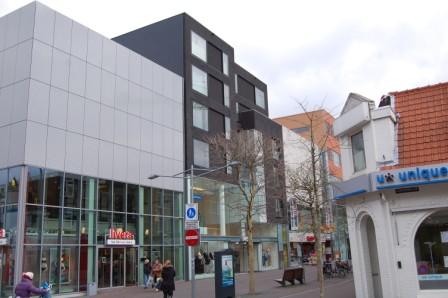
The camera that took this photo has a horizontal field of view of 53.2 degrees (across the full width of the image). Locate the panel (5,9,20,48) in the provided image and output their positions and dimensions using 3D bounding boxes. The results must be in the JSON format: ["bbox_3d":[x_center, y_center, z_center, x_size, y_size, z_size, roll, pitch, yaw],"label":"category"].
[{"bbox_3d":[-11.645,-6.556,24.716,1.130,2.221,0.100,-9,-15,29],"label":"panel"}]

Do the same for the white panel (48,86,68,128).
[{"bbox_3d":[-9.709,-2.351,26.287,0.100,2.454,1.280,-10,-16,30],"label":"white panel"}]

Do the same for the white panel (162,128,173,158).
[{"bbox_3d":[-4.335,-0.470,34.798,0.100,2.454,1.280,-10,-16,30],"label":"white panel"}]

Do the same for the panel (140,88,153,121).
[{"bbox_3d":[-5.758,-3.324,33.247,0.100,2.454,1.280,-10,-16,30],"label":"panel"}]

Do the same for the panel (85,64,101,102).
[{"bbox_3d":[-8.445,-4.265,28.992,0.100,2.454,1.280,-10,-16,30],"label":"panel"}]

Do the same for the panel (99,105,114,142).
[{"bbox_3d":[-8.122,-1.771,31.043,0.070,2.522,1.323,-10,-16,30],"label":"panel"}]

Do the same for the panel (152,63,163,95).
[{"bbox_3d":[-5.179,-5.401,34.792,0.100,2.347,1.280,-10,-16,30],"label":"panel"}]

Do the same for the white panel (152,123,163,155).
[{"bbox_3d":[-5.025,-0.731,33.662,0.100,2.417,1.280,-10,-16,30],"label":"white panel"}]

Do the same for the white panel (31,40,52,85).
[{"bbox_3d":[-11.029,-5.248,27.148,0.070,2.522,1.323,-10,-16,30],"label":"white panel"}]

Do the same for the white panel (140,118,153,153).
[{"bbox_3d":[-5.233,-0.886,30.193,0.100,2.221,1.191,-9,-15,30],"label":"white panel"}]

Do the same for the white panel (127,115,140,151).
[{"bbox_3d":[-6.362,-1.203,31.531,0.100,2.417,1.280,-10,-16,30],"label":"white panel"}]

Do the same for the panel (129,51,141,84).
[{"bbox_3d":[-6.516,-5.873,32.660,0.100,2.347,1.280,-10,-16,30],"label":"panel"}]

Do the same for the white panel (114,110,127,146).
[{"bbox_3d":[-7.417,-1.523,32.168,0.070,2.522,1.323,-10,-16,30],"label":"white panel"}]

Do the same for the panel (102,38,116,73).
[{"bbox_3d":[-8.298,-6.705,32.240,0.070,2.443,1.323,-10,-16,30],"label":"panel"}]

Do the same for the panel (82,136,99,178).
[{"bbox_3d":[-7.673,0.458,25.717,0.100,2.304,1.191,-9,-15,30],"label":"panel"}]

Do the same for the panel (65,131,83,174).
[{"bbox_3d":[-8.298,0.244,24.727,0.100,2.304,1.191,-9,-15,30],"label":"panel"}]

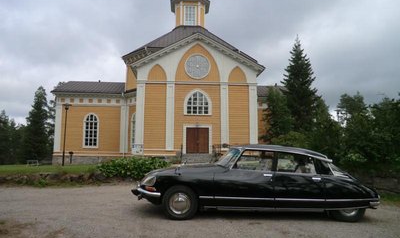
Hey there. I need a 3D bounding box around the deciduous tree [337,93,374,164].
[{"bbox_3d":[10.900,0.764,19.532,2.900,5.500,2.900,0,-6,0],"label":"deciduous tree"}]

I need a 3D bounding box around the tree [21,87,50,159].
[{"bbox_3d":[-24.300,0.650,41.171,4.600,11.600,4.600,0,-6,0],"label":"tree"}]

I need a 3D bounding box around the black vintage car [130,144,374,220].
[{"bbox_3d":[1.200,1.275,5.997,4.850,1.440,1.800,0,-6,4],"label":"black vintage car"}]

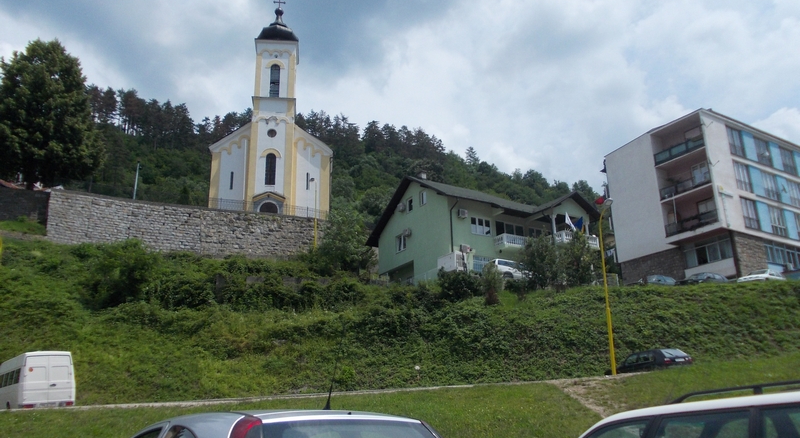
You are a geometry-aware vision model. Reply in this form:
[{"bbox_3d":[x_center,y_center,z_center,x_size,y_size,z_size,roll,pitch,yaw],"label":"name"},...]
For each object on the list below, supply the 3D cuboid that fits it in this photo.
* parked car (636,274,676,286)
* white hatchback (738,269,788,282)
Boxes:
[{"bbox_3d":[17.450,4.659,44.458,4.100,1.430,1.680,13,-23,-36],"label":"parked car"},{"bbox_3d":[22.075,3.855,39.434,3.950,1.400,1.620,14,-24,-37],"label":"white hatchback"}]

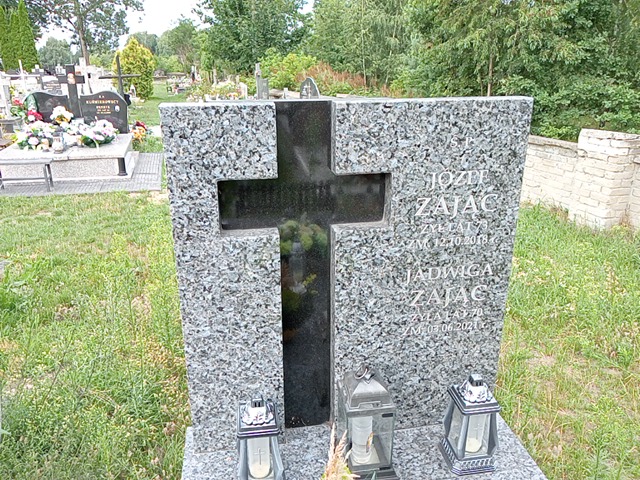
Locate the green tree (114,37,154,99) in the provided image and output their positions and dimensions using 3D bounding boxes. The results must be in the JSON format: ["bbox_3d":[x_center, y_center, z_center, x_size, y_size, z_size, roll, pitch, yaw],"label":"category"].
[{"bbox_3d":[-6.557,-6.098,18.300,1.420,2.100,1.420,-7,21,-18],"label":"green tree"}]

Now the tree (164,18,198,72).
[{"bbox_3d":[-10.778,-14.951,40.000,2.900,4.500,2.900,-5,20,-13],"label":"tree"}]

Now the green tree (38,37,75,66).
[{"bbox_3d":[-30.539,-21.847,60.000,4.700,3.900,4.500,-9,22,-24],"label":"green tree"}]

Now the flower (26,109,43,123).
[{"bbox_3d":[-4.246,-1.852,7.700,0.240,0.220,0.200,-10,22,-27],"label":"flower"}]

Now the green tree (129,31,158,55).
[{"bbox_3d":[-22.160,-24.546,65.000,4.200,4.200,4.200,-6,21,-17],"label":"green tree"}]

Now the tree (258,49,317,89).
[{"bbox_3d":[-0.943,-5.045,15.500,1.750,1.600,1.600,-1,20,-3],"label":"tree"}]

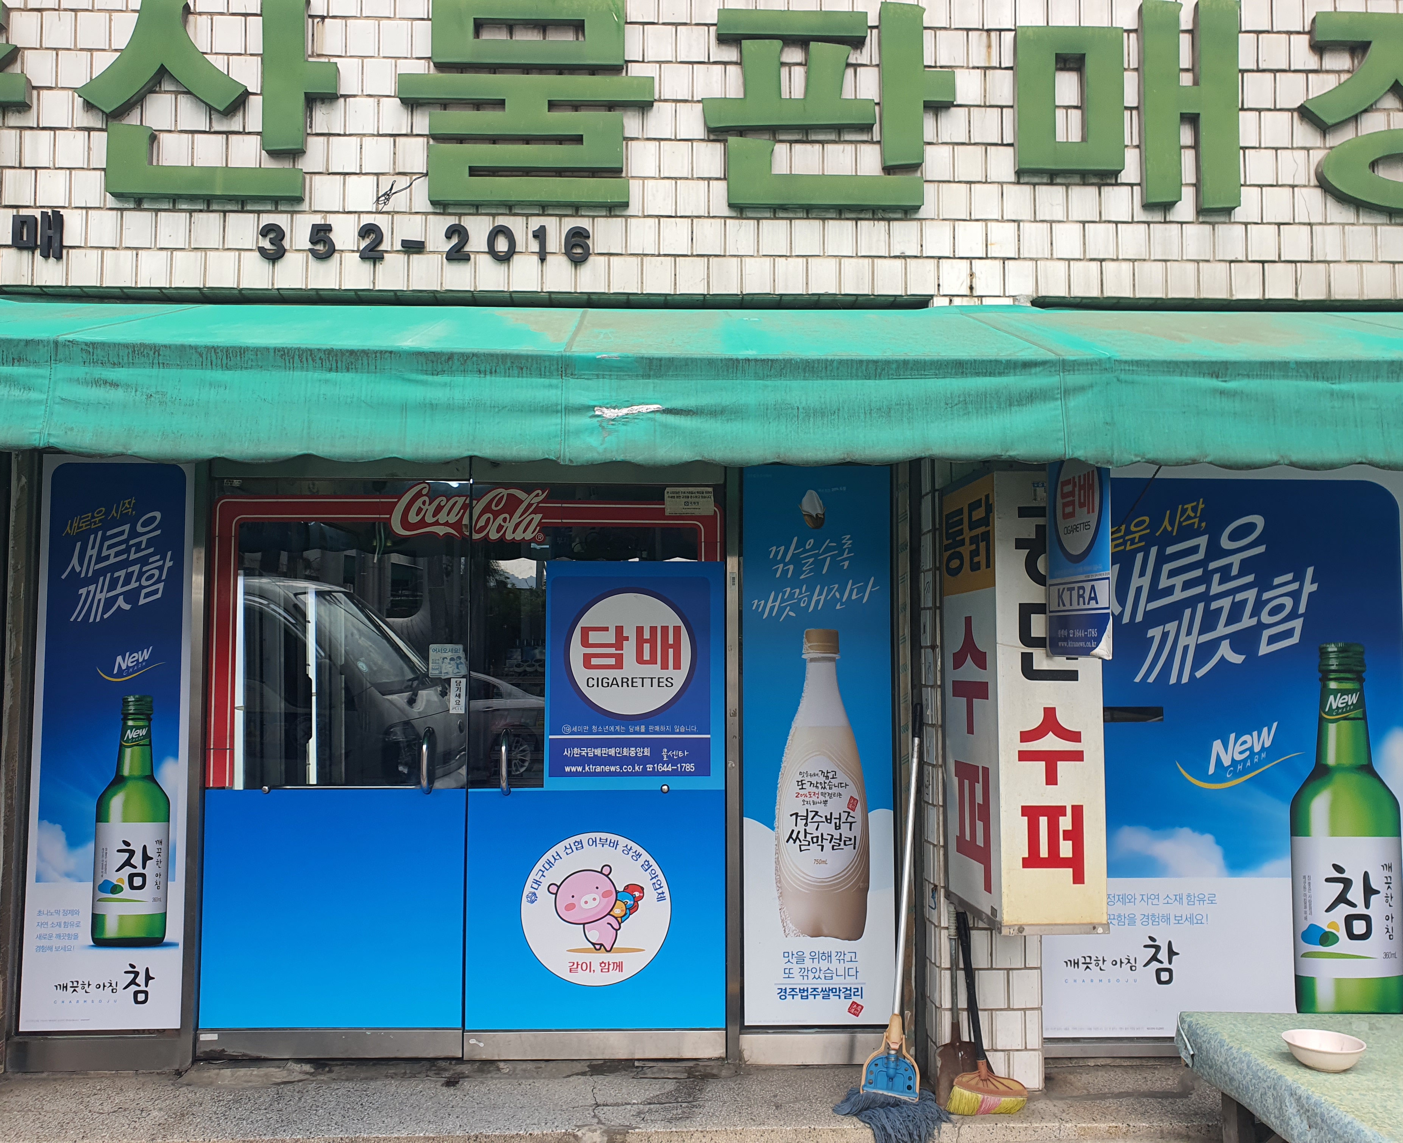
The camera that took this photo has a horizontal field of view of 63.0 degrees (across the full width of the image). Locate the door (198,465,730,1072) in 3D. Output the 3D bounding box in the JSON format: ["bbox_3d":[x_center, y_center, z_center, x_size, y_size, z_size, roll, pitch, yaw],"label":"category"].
[{"bbox_3d":[-0.804,0.632,3.953,1.780,2.040,0.060,0,-3,-2],"label":"door"}]

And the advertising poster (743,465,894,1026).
[{"bbox_3d":[0.402,0.580,3.980,0.519,1.950,0.030,0,-3,-2],"label":"advertising poster"}]

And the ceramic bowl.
[{"bbox_3d":[1.196,0.928,2.199,0.143,0.049,0.143,0,-3,0],"label":"ceramic bowl"}]

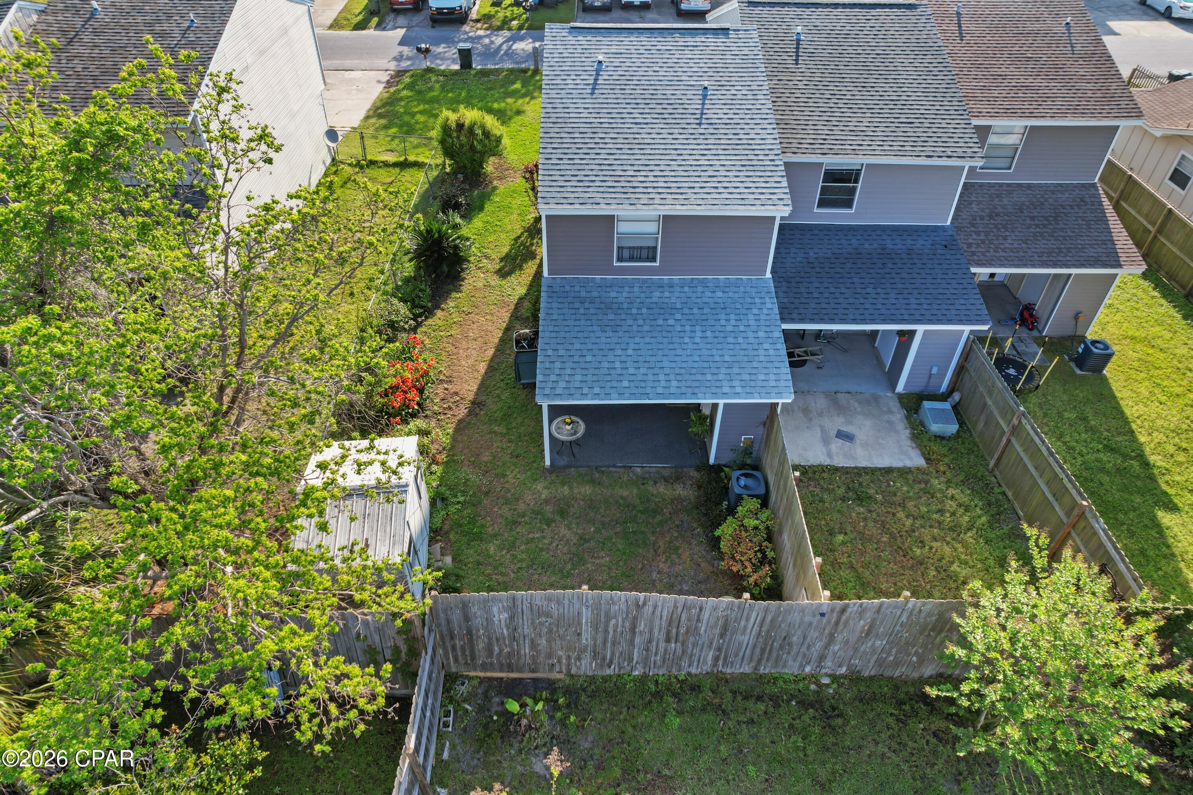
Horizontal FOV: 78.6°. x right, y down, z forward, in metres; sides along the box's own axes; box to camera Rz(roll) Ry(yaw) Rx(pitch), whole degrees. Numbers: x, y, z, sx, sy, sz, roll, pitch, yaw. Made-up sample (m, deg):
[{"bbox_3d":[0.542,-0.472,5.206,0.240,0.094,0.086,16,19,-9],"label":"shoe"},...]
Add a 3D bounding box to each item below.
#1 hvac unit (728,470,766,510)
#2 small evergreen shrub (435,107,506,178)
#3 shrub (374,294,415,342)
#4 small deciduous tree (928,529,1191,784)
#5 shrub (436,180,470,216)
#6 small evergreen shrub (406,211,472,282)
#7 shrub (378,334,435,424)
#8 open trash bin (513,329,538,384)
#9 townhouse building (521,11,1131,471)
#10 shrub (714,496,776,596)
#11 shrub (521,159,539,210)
[{"bbox_3d":[2.923,1.912,14.221,0.600,0.720,0.600,0,40,-1],"label":"hvac unit"},{"bbox_3d":[-4.502,-9.093,26.071,2.450,2.200,2.450,0,40,-1],"label":"small evergreen shrub"},{"bbox_3d":[-5.138,-2.003,18.567,0.980,1.000,1.150,0,40,-1],"label":"shrub"},{"bbox_3d":[6.275,3.714,10.268,2.800,3.400,2.900,0,40,-1],"label":"small deciduous tree"},{"bbox_3d":[-4.722,-6.517,23.962,1.080,0.970,1.200,0,40,-1],"label":"shrub"},{"bbox_3d":[-4.448,-4.267,20.723,1.800,1.700,1.950,0,40,-1],"label":"small evergreen shrub"},{"bbox_3d":[-4.313,-0.350,16.767,1.250,0.800,2.300,0,40,-1],"label":"shrub"},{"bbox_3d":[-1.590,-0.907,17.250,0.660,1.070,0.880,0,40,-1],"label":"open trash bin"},{"bbox_3d":[5.849,-6.353,19.240,14.200,6.950,17.200,0,40,-1],"label":"townhouse building"},{"bbox_3d":[2.583,2.618,12.694,1.000,1.600,1.350,0,40,-1],"label":"shrub"},{"bbox_3d":[-1.799,-6.787,23.671,1.250,1.800,1.250,0,40,-1],"label":"shrub"}]

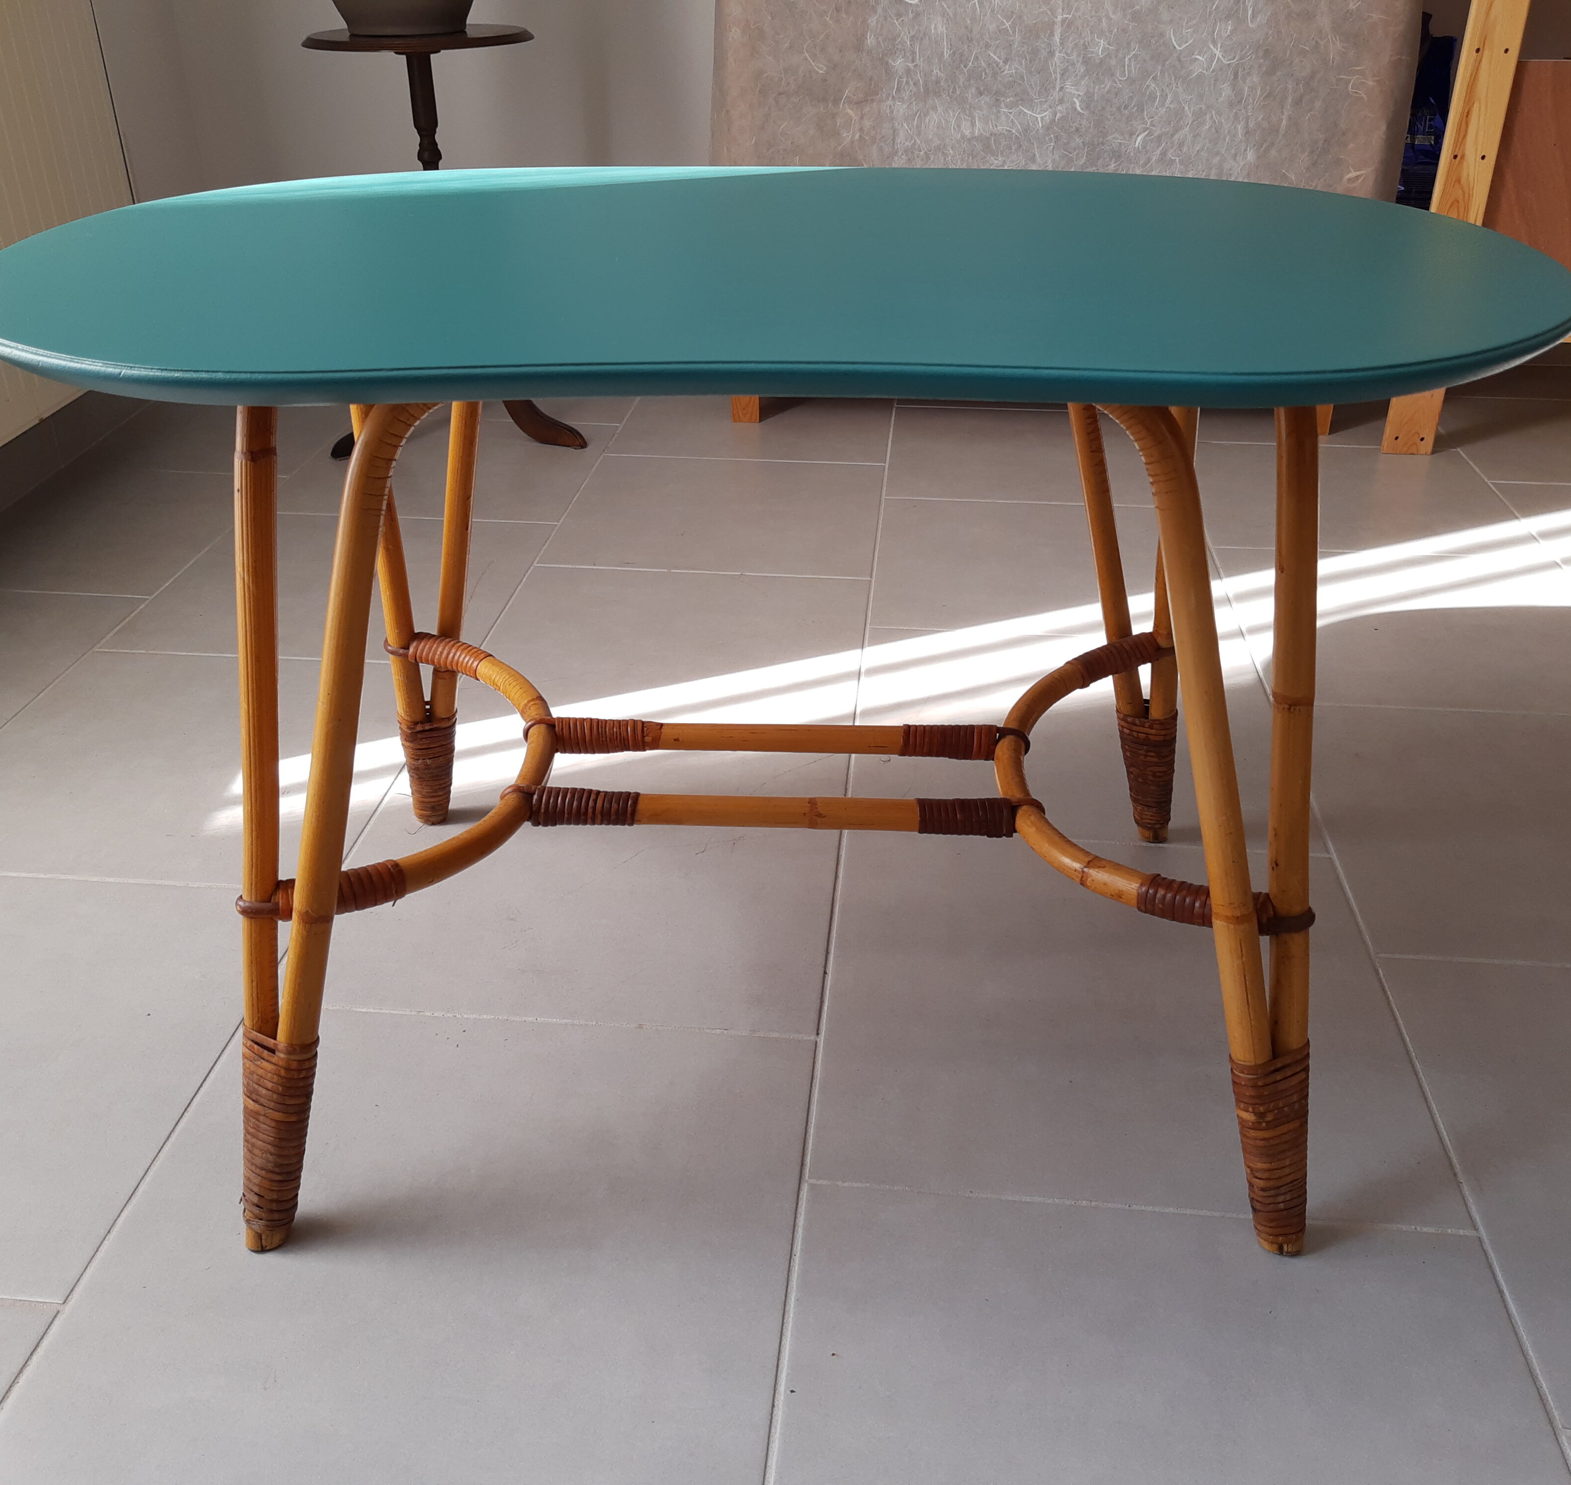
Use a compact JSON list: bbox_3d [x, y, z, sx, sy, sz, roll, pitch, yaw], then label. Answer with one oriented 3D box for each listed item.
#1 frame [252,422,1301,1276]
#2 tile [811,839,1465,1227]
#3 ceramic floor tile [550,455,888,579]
[{"bbox_3d":[-0.005,-0.036,1.066,0.700,0.556,0.527,1,30,1],"label":"frame"},{"bbox_3d":[0.261,0.209,1.207,0.449,0.010,0.449,3,30,5],"label":"tile"},{"bbox_3d":[-0.088,-0.331,2.154,0.449,0.010,0.449,3,30,5],"label":"ceramic floor tile"}]

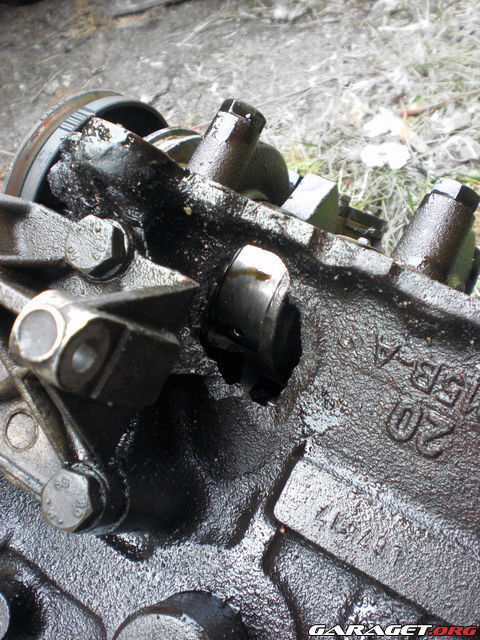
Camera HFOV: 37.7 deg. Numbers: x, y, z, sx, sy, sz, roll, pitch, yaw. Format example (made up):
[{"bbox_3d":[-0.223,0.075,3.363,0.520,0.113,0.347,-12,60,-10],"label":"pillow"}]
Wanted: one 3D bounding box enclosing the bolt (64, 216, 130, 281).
[{"bbox_3d":[-0.048,-0.024,0.236,0.019,0.009,0.020,-2,80,21],"label":"bolt"}]

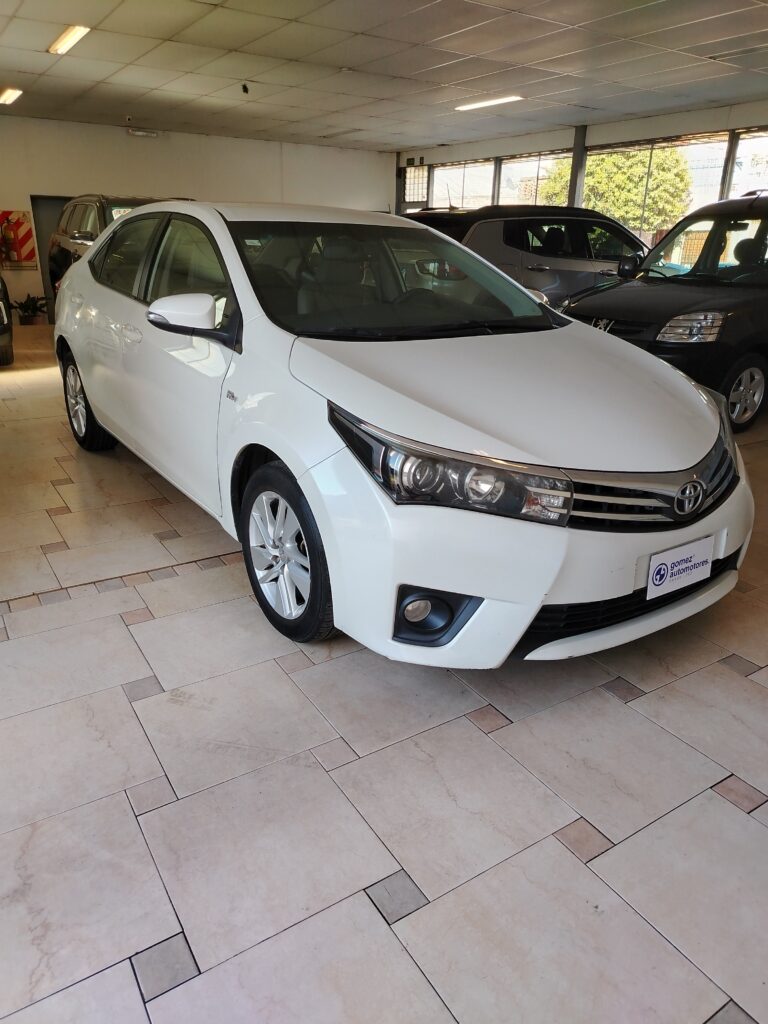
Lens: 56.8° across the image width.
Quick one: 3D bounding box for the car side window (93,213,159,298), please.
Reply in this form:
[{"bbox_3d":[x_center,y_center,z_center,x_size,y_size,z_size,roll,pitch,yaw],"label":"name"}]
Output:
[{"bbox_3d":[-1.241,-1.244,3.445,0.070,0.390,0.960,17,7,-40],"label":"car side window"}]

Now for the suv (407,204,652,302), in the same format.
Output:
[{"bbox_3d":[1.784,-2.619,8.273,4.400,1.640,1.830,-12,25,-31],"label":"suv"}]

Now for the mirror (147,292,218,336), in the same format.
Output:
[{"bbox_3d":[-0.683,-0.680,2.440,0.220,0.155,0.160,-13,25,-33],"label":"mirror"}]

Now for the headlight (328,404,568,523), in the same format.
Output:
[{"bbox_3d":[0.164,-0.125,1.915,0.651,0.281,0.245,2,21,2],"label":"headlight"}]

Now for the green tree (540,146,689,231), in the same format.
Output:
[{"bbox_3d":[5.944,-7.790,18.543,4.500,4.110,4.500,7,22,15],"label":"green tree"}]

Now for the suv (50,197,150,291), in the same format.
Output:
[{"bbox_3d":[-2.810,-2.900,8.639,1.850,1.710,4.600,-12,25,-31],"label":"suv"}]

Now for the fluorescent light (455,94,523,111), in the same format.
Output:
[{"bbox_3d":[1.248,-4.941,8.650,0.160,0.070,1.220,-12,25,-31],"label":"fluorescent light"}]

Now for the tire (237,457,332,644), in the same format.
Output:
[{"bbox_3d":[-0.269,0.116,2.415,0.210,0.630,0.630,-13,25,-33],"label":"tire"}]

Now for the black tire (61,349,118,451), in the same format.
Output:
[{"bbox_3d":[-1.828,-0.703,4.462,0.210,0.630,0.630,-13,25,-33],"label":"black tire"}]

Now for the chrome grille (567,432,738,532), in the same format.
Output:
[{"bbox_3d":[0.846,-0.067,2.063,0.840,0.200,0.140,-13,25,-33],"label":"chrome grille"}]

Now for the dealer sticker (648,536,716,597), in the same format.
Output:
[{"bbox_3d":[0.879,0.162,2.093,0.302,0.134,0.012,-12,19,-32],"label":"dealer sticker"}]

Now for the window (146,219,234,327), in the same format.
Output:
[{"bbox_3d":[-0.706,-0.927,2.720,0.070,0.420,0.950,17,7,-40],"label":"window"}]

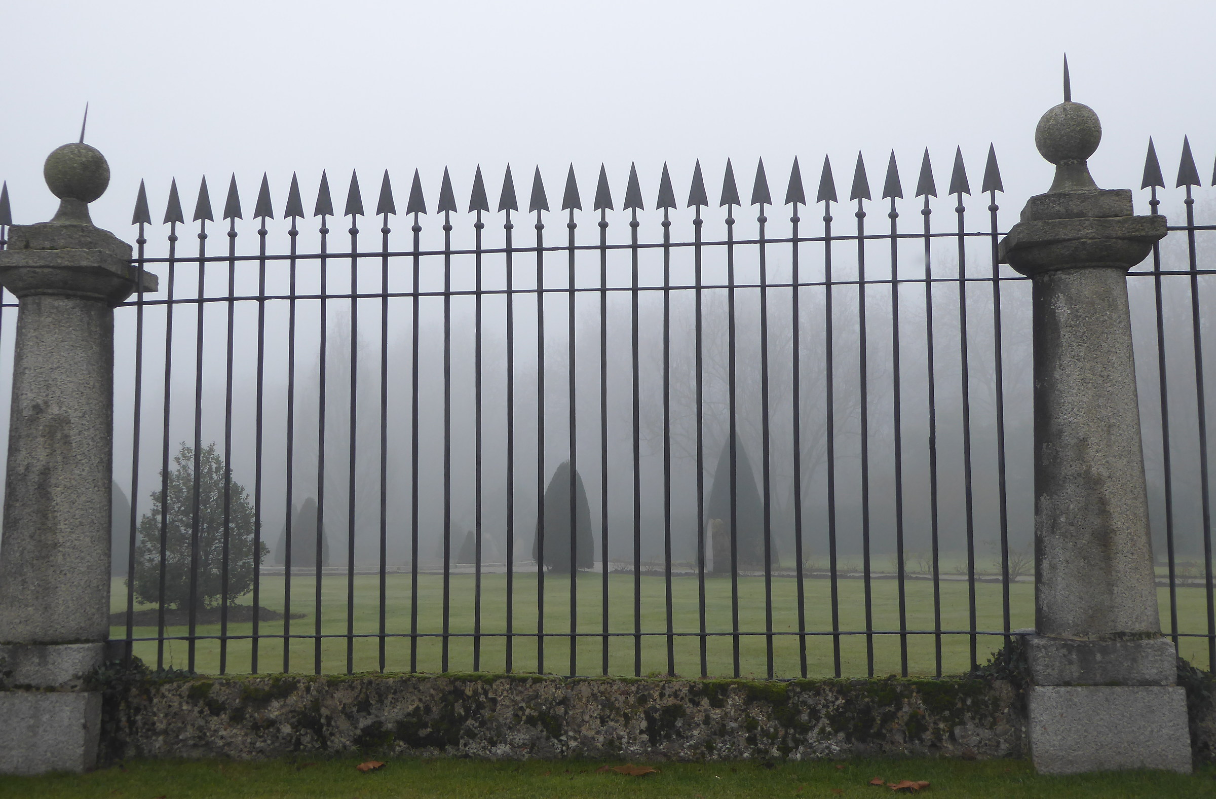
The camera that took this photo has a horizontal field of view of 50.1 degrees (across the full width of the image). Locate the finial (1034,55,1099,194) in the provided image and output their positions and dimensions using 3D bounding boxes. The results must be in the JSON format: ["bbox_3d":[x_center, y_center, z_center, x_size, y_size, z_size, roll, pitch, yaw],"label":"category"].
[{"bbox_3d":[2.260,-1.358,6.386,0.308,0.698,0.308,-1,-5,5],"label":"finial"}]

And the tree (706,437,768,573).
[{"bbox_3d":[3.184,2.444,31.647,1.902,3.298,1.902,0,-5,0],"label":"tree"}]

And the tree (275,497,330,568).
[{"bbox_3d":[-7.568,3.336,32.682,1.200,1.771,1.200,0,-5,0],"label":"tree"}]

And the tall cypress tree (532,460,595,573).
[{"bbox_3d":[-1.012,2.660,29.770,1.442,2.557,1.442,0,-5,0],"label":"tall cypress tree"}]

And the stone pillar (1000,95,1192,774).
[{"bbox_3d":[2.293,0.111,6.255,0.710,3.156,0.710,-1,-5,5],"label":"stone pillar"}]

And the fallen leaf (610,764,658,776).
[{"bbox_3d":[0.121,1.660,5.831,0.209,0.035,0.150,0,-5,0],"label":"fallen leaf"}]

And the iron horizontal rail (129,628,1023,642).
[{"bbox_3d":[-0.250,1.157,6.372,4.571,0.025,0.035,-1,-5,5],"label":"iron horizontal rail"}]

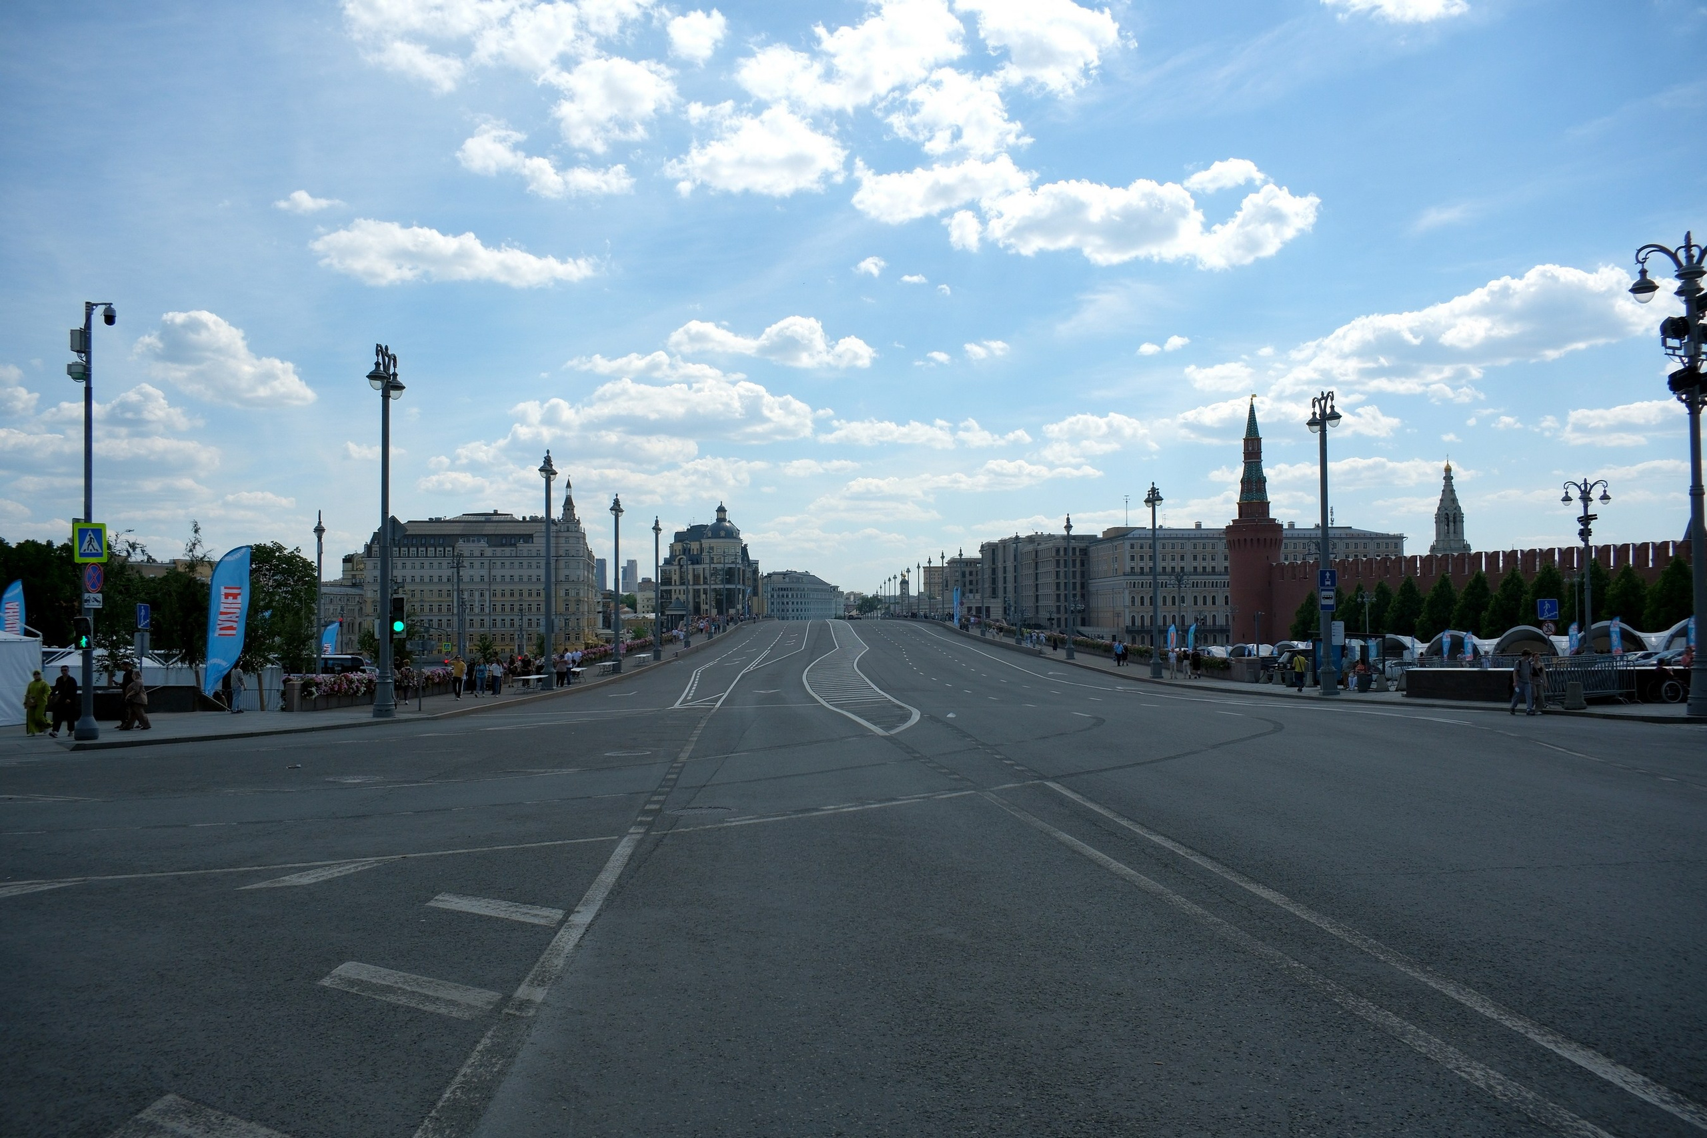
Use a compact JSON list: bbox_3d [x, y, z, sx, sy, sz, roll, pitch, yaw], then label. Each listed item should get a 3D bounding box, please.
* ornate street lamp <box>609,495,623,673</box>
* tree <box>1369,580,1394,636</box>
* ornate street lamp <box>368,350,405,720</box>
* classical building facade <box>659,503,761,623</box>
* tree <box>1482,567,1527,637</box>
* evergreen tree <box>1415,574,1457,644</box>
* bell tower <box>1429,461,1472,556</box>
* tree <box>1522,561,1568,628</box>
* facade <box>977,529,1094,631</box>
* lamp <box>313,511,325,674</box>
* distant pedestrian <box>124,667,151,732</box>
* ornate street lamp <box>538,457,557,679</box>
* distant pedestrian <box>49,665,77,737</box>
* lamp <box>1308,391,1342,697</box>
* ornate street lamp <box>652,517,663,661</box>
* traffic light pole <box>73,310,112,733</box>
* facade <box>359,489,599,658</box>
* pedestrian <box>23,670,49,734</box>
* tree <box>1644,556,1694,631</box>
[{"bbox_3d":[-15.541,0.980,84.000,0.720,11.700,2.500,0,-2,0],"label":"ornate street lamp"},{"bbox_3d":[77.597,6.185,187.856,5.200,9.046,5.200,1,-2,-34],"label":"tree"},{"bbox_3d":[-15.001,-1.313,41.000,0.720,11.800,2.500,0,-2,0],"label":"ornate street lamp"},{"bbox_3d":[-56.806,0.266,512.000,39.000,51.000,34.000,0,-2,0],"label":"classical building facade"},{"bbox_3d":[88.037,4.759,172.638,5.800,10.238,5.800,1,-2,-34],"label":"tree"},{"bbox_3d":[63.556,5.748,139.000,4.300,10.200,4.300,0,-2,0],"label":"evergreen tree"},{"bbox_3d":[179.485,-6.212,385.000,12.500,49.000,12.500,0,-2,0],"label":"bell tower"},{"bbox_3d":[91.053,4.316,168.242,5.800,10.382,5.800,1,-2,-34],"label":"tree"},{"bbox_3d":[75.043,4.928,494.850,24.000,35.000,82.000,0,-2,-23],"label":"facade"},{"bbox_3d":[-33.378,2.164,80.000,0.700,11.600,2.200,0,-2,-23],"label":"lamp"},{"bbox_3d":[-18.668,3.424,33.400,0.680,1.650,0.520,0,-2,3],"label":"distant pedestrian"},{"bbox_3d":[-14.597,0.064,61.184,0.850,11.400,1.500,-1,-2,2],"label":"ornate street lamp"},{"bbox_3d":[-19.131,3.190,31.000,0.620,1.730,0.500,-1,-2,3],"label":"distant pedestrian"},{"bbox_3d":[18.651,-1.050,50.500,0.720,11.900,2.500,0,-2,0],"label":"lamp"},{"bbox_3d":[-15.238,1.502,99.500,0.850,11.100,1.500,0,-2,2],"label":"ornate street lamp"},{"bbox_3d":[-18.429,-1.158,30.900,1.000,10.500,0.800,1,-2,-37],"label":"traffic light pole"},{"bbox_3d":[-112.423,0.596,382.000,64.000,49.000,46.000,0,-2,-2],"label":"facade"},{"bbox_3d":[-20.162,3.316,31.571,0.620,1.630,0.500,-2,-2,34],"label":"pedestrian"},{"bbox_3d":[99.582,3.471,155.809,6.200,10.348,6.200,1,-2,-34],"label":"tree"}]

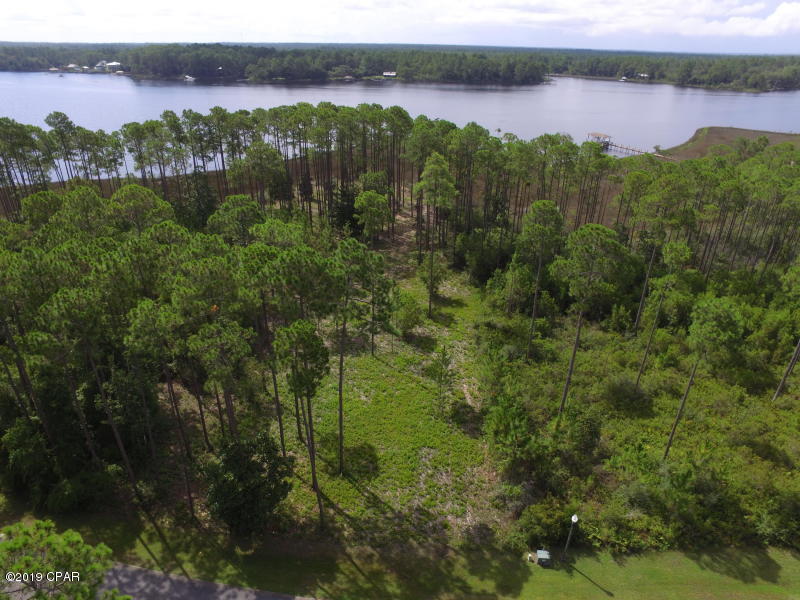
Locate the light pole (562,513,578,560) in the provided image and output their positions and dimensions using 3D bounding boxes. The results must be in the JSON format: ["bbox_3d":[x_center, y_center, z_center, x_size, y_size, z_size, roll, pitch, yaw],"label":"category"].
[{"bbox_3d":[10.892,15.446,29.797,0.420,4.610,0.420,-2,28,0],"label":"light pole"}]

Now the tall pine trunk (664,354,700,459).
[{"bbox_3d":[21.508,8.813,35.569,0.300,11.020,0.300,-3,28,0],"label":"tall pine trunk"}]

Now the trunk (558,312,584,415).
[{"bbox_3d":[14.328,5.924,39.061,0.360,12.510,0.360,0,29,0],"label":"trunk"}]

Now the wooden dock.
[{"bbox_3d":[79.983,-53.201,162.159,5.500,4.900,35.500,-12,31,-22],"label":"wooden dock"}]

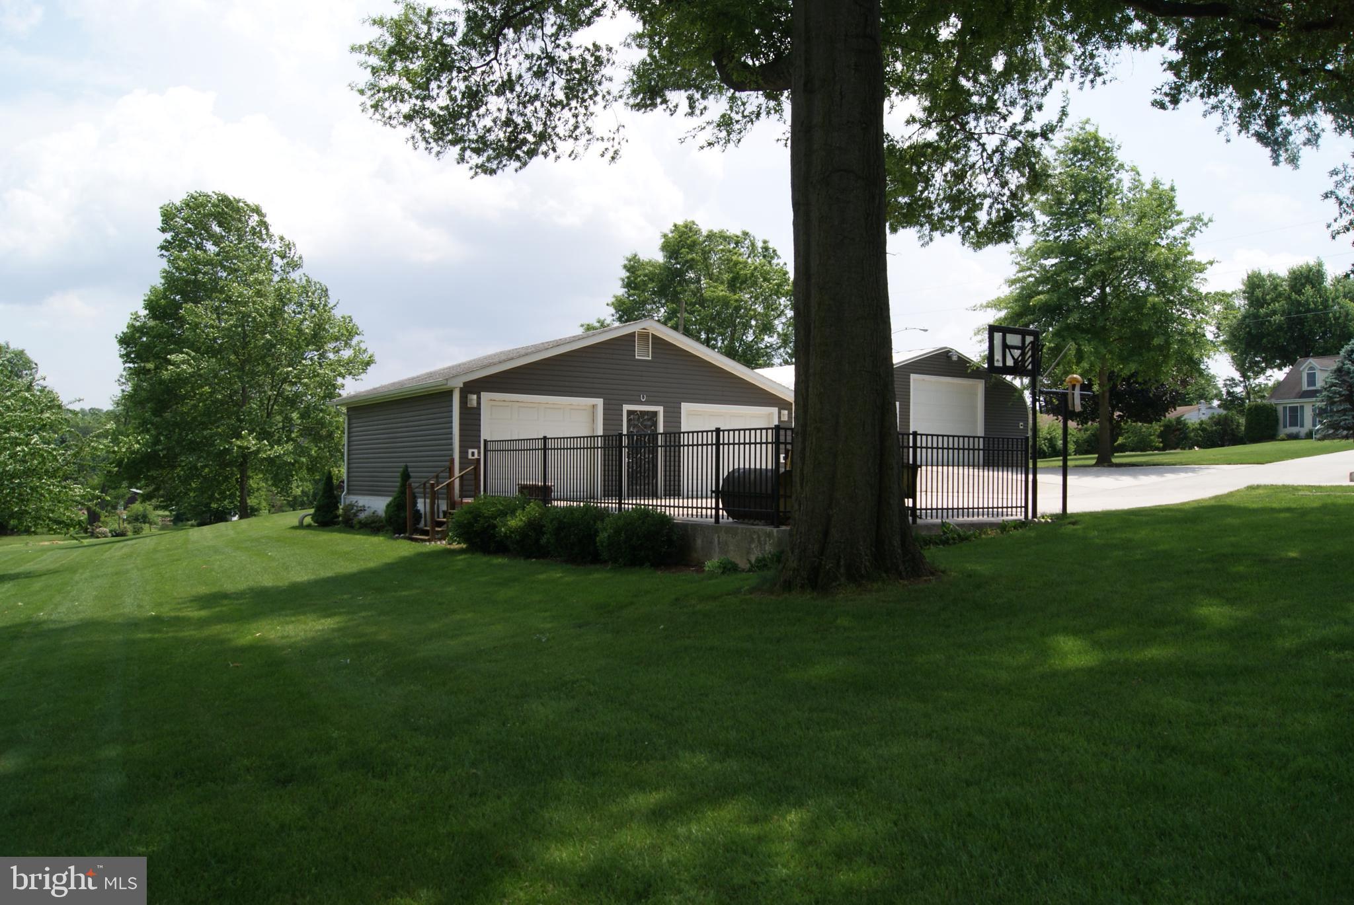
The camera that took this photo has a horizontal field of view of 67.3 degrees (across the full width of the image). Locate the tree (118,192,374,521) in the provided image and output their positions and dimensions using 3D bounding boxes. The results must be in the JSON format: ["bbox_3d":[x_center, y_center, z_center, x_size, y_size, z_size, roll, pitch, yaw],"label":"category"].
[{"bbox_3d":[-16.529,-3.664,39.000,9.600,12.667,9.800,1,-2,-35],"label":"tree"}]

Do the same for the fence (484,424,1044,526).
[{"bbox_3d":[0.792,0.392,17.310,4.940,1.334,8.600,1,-2,-35],"label":"fence"}]

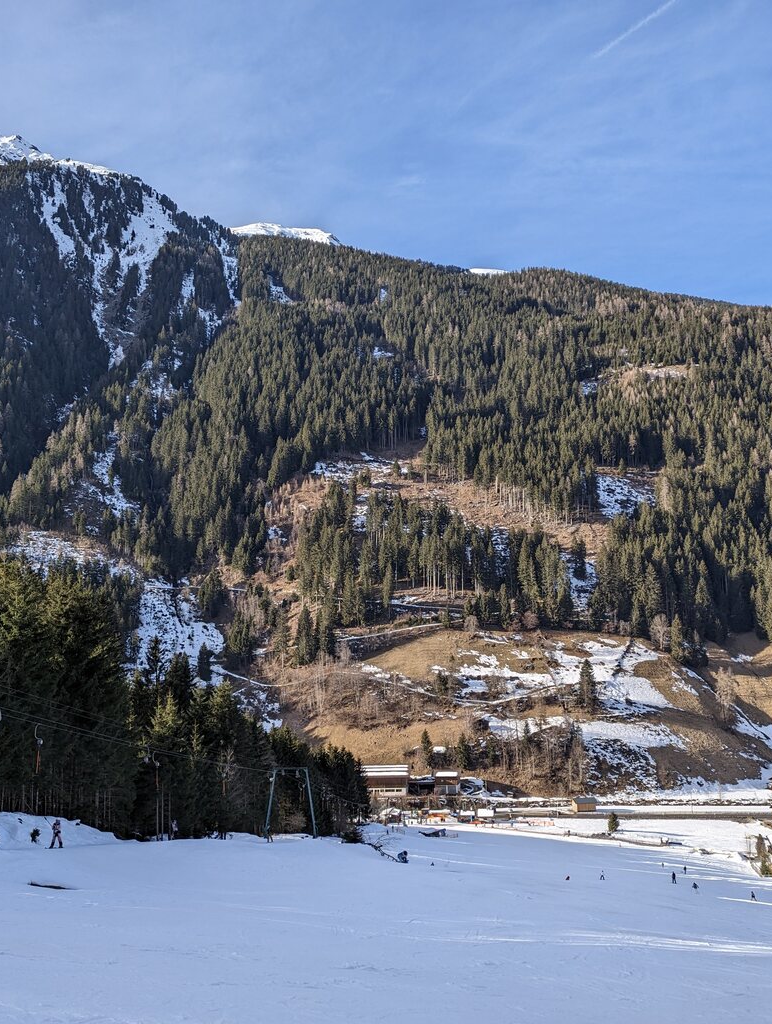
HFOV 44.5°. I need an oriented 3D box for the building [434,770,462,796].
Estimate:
[{"bbox_3d":[25.343,110.445,385.000,11.000,9.000,10.500,0,-9,3],"label":"building"}]

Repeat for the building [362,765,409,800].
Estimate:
[{"bbox_3d":[-1.091,110.870,388.000,21.000,10.500,15.000,0,-9,0],"label":"building"}]

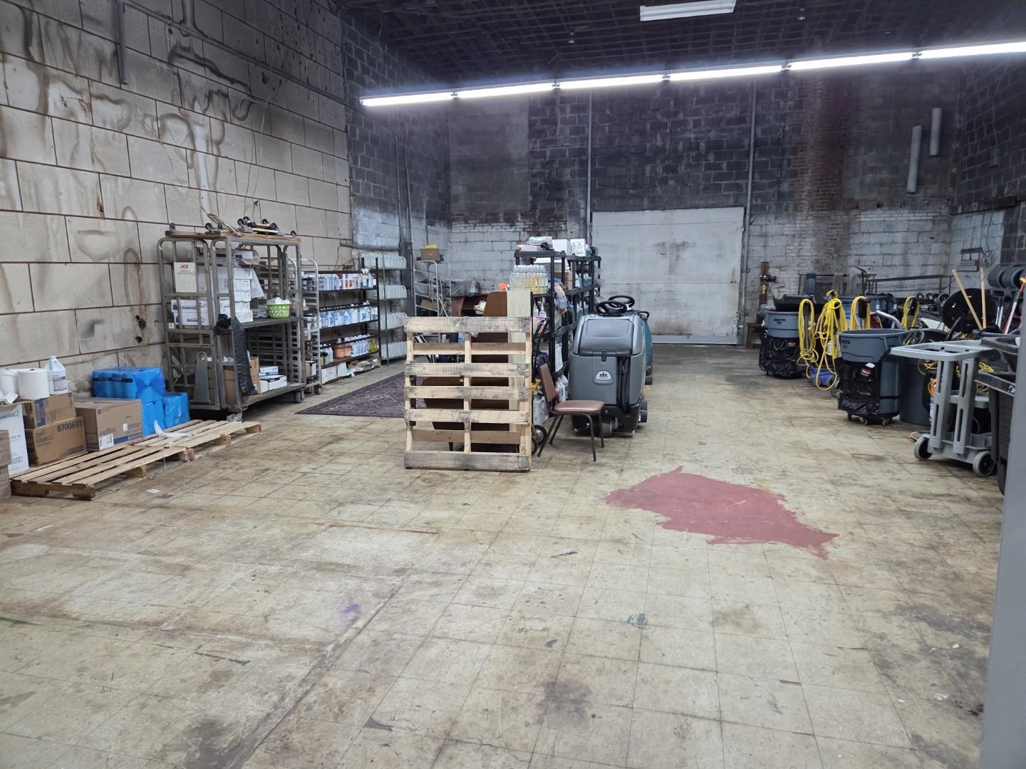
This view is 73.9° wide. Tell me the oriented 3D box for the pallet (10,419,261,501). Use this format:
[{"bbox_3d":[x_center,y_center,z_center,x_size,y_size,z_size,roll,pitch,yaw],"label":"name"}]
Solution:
[{"bbox_3d":[-3.346,0.576,5.958,1.200,0.125,2.040,2,10,14],"label":"pallet"}]

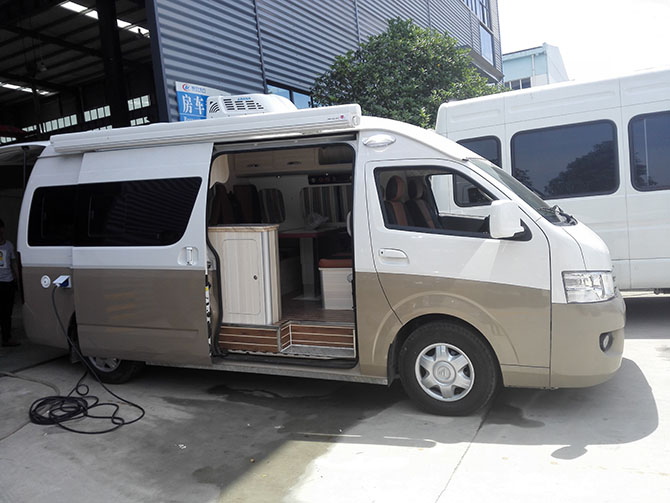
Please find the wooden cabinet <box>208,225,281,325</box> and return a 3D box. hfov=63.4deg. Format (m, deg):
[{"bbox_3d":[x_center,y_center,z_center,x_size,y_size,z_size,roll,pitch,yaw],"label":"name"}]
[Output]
[{"bbox_3d":[-0.780,0.180,4.660,0.660,0.820,0.300,0,6,21],"label":"wooden cabinet"}]

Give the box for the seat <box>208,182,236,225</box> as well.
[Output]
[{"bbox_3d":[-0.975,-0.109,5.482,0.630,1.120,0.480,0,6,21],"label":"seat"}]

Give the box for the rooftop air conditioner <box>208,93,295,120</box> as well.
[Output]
[{"bbox_3d":[-0.616,-1.337,5.142,0.950,0.210,0.760,0,6,21],"label":"rooftop air conditioner"}]

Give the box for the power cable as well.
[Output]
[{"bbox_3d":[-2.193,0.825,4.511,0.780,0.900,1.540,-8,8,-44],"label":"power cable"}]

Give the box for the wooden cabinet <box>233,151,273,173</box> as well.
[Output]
[{"bbox_3d":[-0.819,-1.023,5.963,0.470,0.300,0.310,0,6,21],"label":"wooden cabinet"}]

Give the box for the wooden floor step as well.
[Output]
[{"bbox_3d":[-0.394,0.706,4.518,1.240,0.235,0.250,0,6,21],"label":"wooden floor step"}]

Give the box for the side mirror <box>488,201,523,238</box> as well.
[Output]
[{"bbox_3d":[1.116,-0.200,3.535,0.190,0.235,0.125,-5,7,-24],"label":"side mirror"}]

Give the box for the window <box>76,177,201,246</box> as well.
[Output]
[{"bbox_3d":[-1.671,-0.321,4.627,1.300,0.560,0.050,0,-2,21],"label":"window"}]

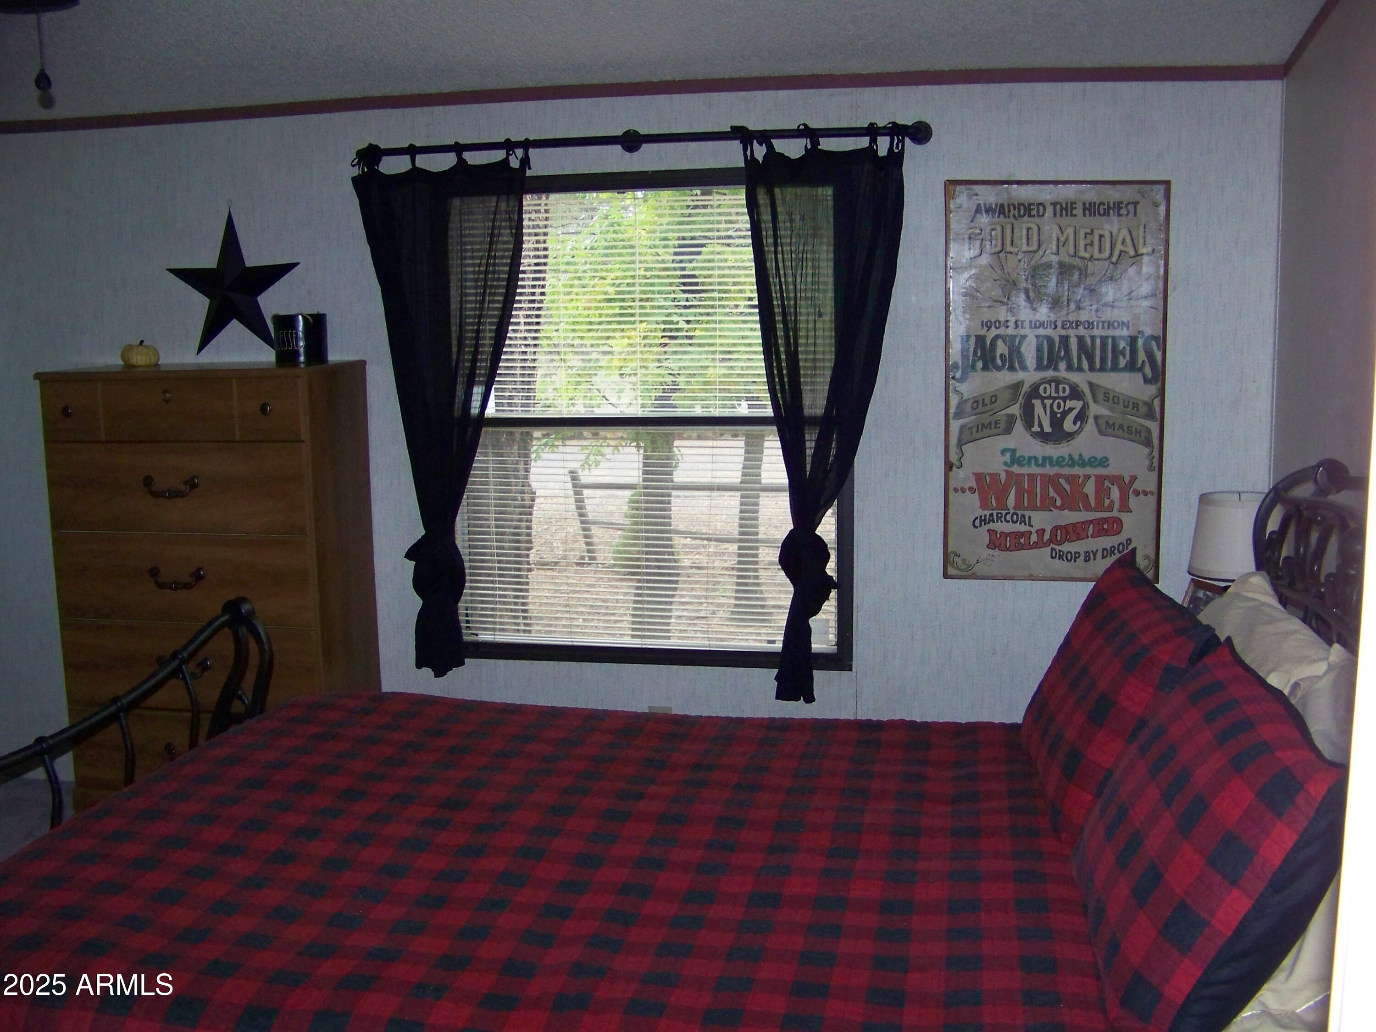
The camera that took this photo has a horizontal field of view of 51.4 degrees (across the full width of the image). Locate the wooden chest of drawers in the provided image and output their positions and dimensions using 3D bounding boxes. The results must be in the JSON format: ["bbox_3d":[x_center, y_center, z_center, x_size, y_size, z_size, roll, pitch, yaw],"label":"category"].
[{"bbox_3d":[-1.401,0.250,4.311,0.815,1.399,0.428,0,8,10],"label":"wooden chest of drawers"}]

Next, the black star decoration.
[{"bbox_3d":[-1.396,-0.717,4.397,0.448,0.438,0.060,1,8,11],"label":"black star decoration"}]

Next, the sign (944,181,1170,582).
[{"bbox_3d":[1.023,-0.367,4.007,0.597,1.117,0.022,1,8,11],"label":"sign"}]

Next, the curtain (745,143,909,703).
[{"bbox_3d":[0.385,-0.257,4.064,0.449,1.626,0.120,1,8,11],"label":"curtain"}]

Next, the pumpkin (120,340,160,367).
[{"bbox_3d":[-1.637,-0.485,4.274,0.116,0.078,0.116,1,8,11],"label":"pumpkin"}]

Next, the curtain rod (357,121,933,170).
[{"bbox_3d":[-0.157,-1.061,4.080,1.681,0.070,0.110,1,8,11],"label":"curtain rod"}]

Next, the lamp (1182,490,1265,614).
[{"bbox_3d":[1.274,0.167,3.339,0.240,0.450,0.240,1,8,11],"label":"lamp"}]

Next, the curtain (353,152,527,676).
[{"bbox_3d":[-0.713,-0.287,4.269,0.533,1.585,0.120,1,8,11],"label":"curtain"}]

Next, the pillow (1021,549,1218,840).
[{"bbox_3d":[0.804,0.316,2.639,0.170,0.480,0.670,30,11,0],"label":"pillow"}]

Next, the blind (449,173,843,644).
[{"bbox_3d":[-0.132,-0.276,4.263,1.143,1.360,0.040,1,8,11],"label":"blind"}]

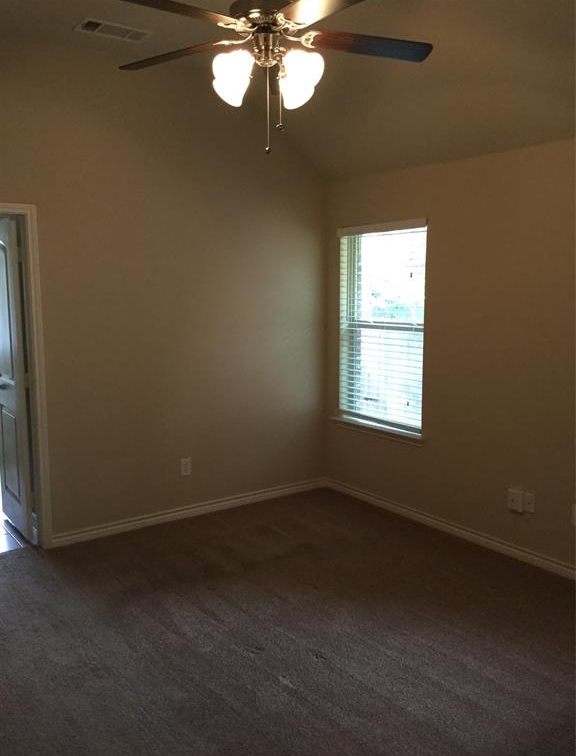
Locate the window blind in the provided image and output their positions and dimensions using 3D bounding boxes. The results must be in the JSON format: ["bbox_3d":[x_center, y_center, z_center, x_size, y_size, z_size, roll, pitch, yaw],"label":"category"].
[{"bbox_3d":[0.665,-0.383,5.047,0.060,1.450,0.915,-6,9,-36],"label":"window blind"}]

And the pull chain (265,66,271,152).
[{"bbox_3d":[-0.078,-1.040,2.676,0.018,0.326,0.018,0,8,0],"label":"pull chain"}]

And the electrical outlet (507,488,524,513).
[{"bbox_3d":[1.377,0.744,4.165,0.022,0.119,0.080,-6,9,-36],"label":"electrical outlet"}]

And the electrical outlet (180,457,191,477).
[{"bbox_3d":[-0.723,0.633,4.890,0.073,0.116,0.012,-6,9,-36],"label":"electrical outlet"}]

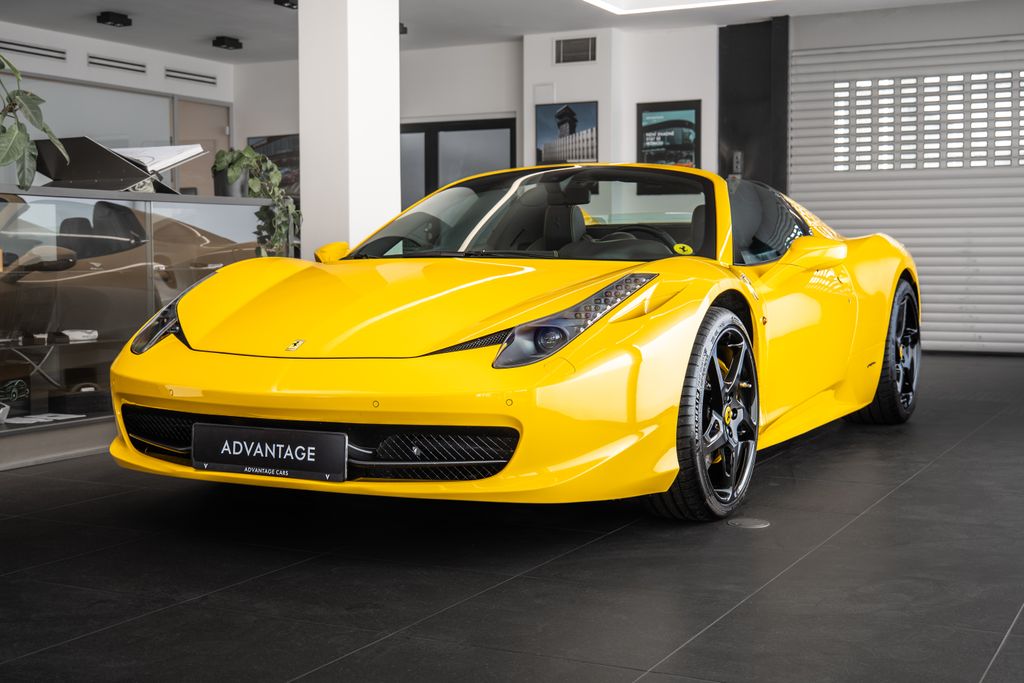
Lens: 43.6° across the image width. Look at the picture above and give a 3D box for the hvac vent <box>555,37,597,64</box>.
[{"bbox_3d":[0.588,-2.664,11.729,0.425,0.220,0.030,2,4,29],"label":"hvac vent"}]

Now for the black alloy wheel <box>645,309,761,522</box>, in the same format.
[{"bbox_3d":[0.598,0.225,4.060,0.240,0.672,0.672,2,4,28],"label":"black alloy wheel"}]

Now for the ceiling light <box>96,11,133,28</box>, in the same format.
[{"bbox_3d":[-3.366,-2.734,10.871,0.140,0.084,0.245,2,4,29],"label":"ceiling light"}]

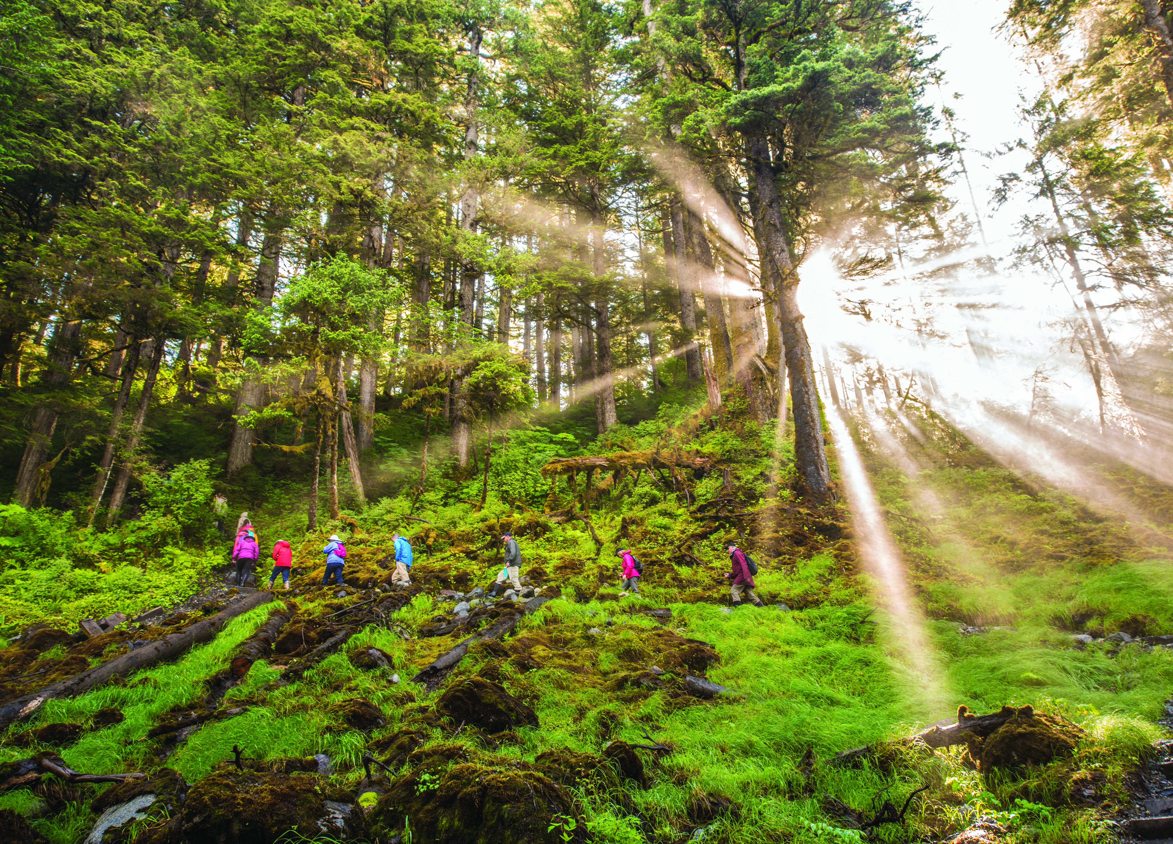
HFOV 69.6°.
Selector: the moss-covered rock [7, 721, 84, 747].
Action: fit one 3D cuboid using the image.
[{"bbox_3d":[-6.992,4.029,10.900,0.956,0.331,0.600,9,-21,-30],"label":"moss-covered rock"}]

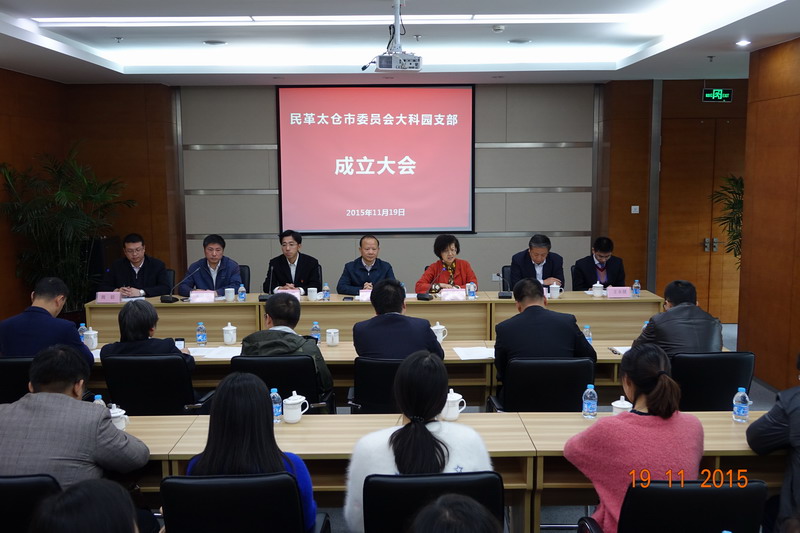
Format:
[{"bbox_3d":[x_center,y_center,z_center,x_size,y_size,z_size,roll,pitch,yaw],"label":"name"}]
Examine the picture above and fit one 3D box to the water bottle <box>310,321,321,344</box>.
[{"bbox_3d":[-0.552,0.438,5.245,0.065,0.154,0.065,0,7,-1],"label":"water bottle"}]

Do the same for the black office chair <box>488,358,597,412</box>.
[{"bbox_3d":[0.755,0.860,4.435,0.551,0.869,0.592,-1,8,-3],"label":"black office chair"}]

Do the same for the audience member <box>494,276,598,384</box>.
[{"bbox_3d":[0.785,0.663,4.512,0.541,1.239,0.734,-1,8,-3],"label":"audience member"}]

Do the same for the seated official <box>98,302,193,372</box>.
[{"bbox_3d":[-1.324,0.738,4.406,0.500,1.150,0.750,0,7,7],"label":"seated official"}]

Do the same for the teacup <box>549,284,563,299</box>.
[{"bbox_3d":[1.295,0.197,6.638,0.110,0.127,0.085,0,7,0],"label":"teacup"}]

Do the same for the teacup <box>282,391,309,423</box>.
[{"bbox_3d":[-0.482,0.641,3.673,0.115,0.143,0.088,0,7,-1],"label":"teacup"}]

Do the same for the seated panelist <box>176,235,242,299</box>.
[{"bbox_3d":[-1.677,0.343,7.118,0.560,1.260,0.680,0,7,0],"label":"seated panelist"}]

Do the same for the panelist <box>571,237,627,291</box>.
[{"bbox_3d":[1.779,0.332,7.119,0.520,1.230,0.680,0,7,0],"label":"panelist"}]

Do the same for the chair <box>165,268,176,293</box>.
[{"bbox_3d":[-2.326,0.494,7.317,0.550,0.920,0.600,-1,7,-3],"label":"chair"}]

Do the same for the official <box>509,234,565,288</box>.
[{"bbox_3d":[1.199,0.333,6.962,0.490,1.229,0.694,-1,8,0],"label":"official"}]

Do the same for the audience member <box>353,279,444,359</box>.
[{"bbox_3d":[-0.004,0.702,4.705,0.527,1.258,0.820,0,7,2],"label":"audience member"}]

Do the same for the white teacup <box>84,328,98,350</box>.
[{"bbox_3d":[-2.006,0.464,5.170,0.088,0.140,0.110,0,7,-1],"label":"white teacup"}]

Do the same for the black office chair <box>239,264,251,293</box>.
[{"bbox_3d":[-1.758,0.478,7.804,0.580,0.950,0.600,0,7,-1],"label":"black office chair"}]

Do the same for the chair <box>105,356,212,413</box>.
[{"bbox_3d":[-1.294,0.862,4.419,0.551,0.903,0.592,-1,8,-2],"label":"chair"}]

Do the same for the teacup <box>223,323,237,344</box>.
[{"bbox_3d":[-1.051,0.414,4.940,0.090,0.137,0.112,-3,8,-20],"label":"teacup"}]

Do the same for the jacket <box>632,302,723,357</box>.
[{"bbox_3d":[1.595,0.512,4.617,0.500,0.635,0.520,-2,7,-10],"label":"jacket"}]

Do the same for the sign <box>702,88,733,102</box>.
[{"bbox_3d":[3.511,-1.886,8.836,0.330,0.143,0.030,0,7,0],"label":"sign"}]

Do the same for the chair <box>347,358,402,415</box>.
[{"bbox_3d":[-0.012,0.863,4.429,0.551,0.877,0.592,-1,8,0],"label":"chair"}]

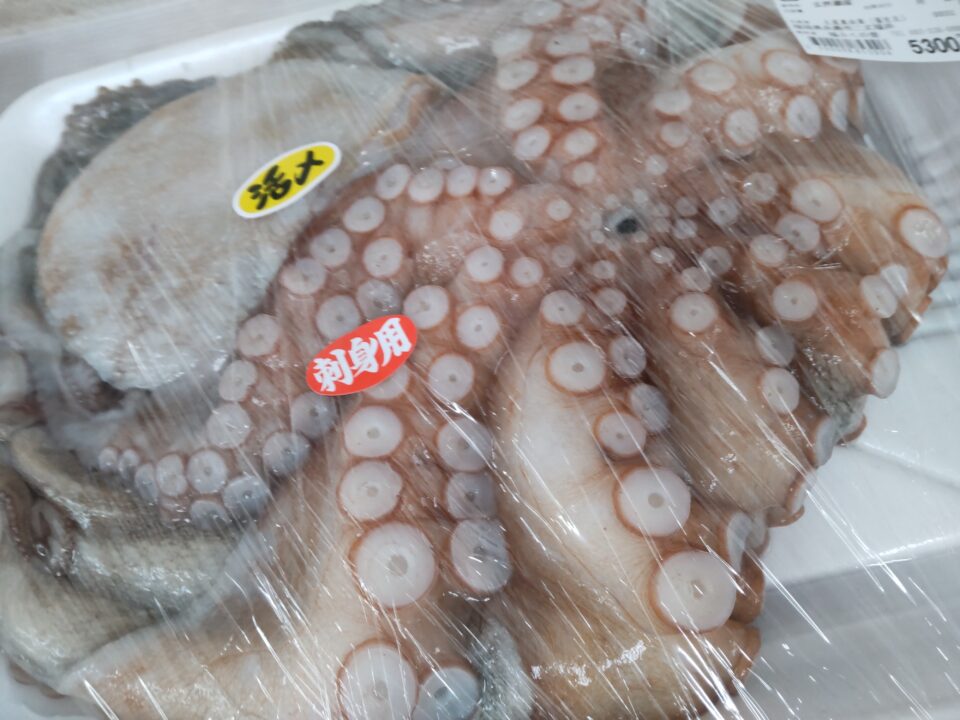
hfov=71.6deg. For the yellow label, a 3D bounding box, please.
[{"bbox_3d":[-0.057,-0.053,0.198,0.036,0.002,0.017,-36,70,-11],"label":"yellow label"}]

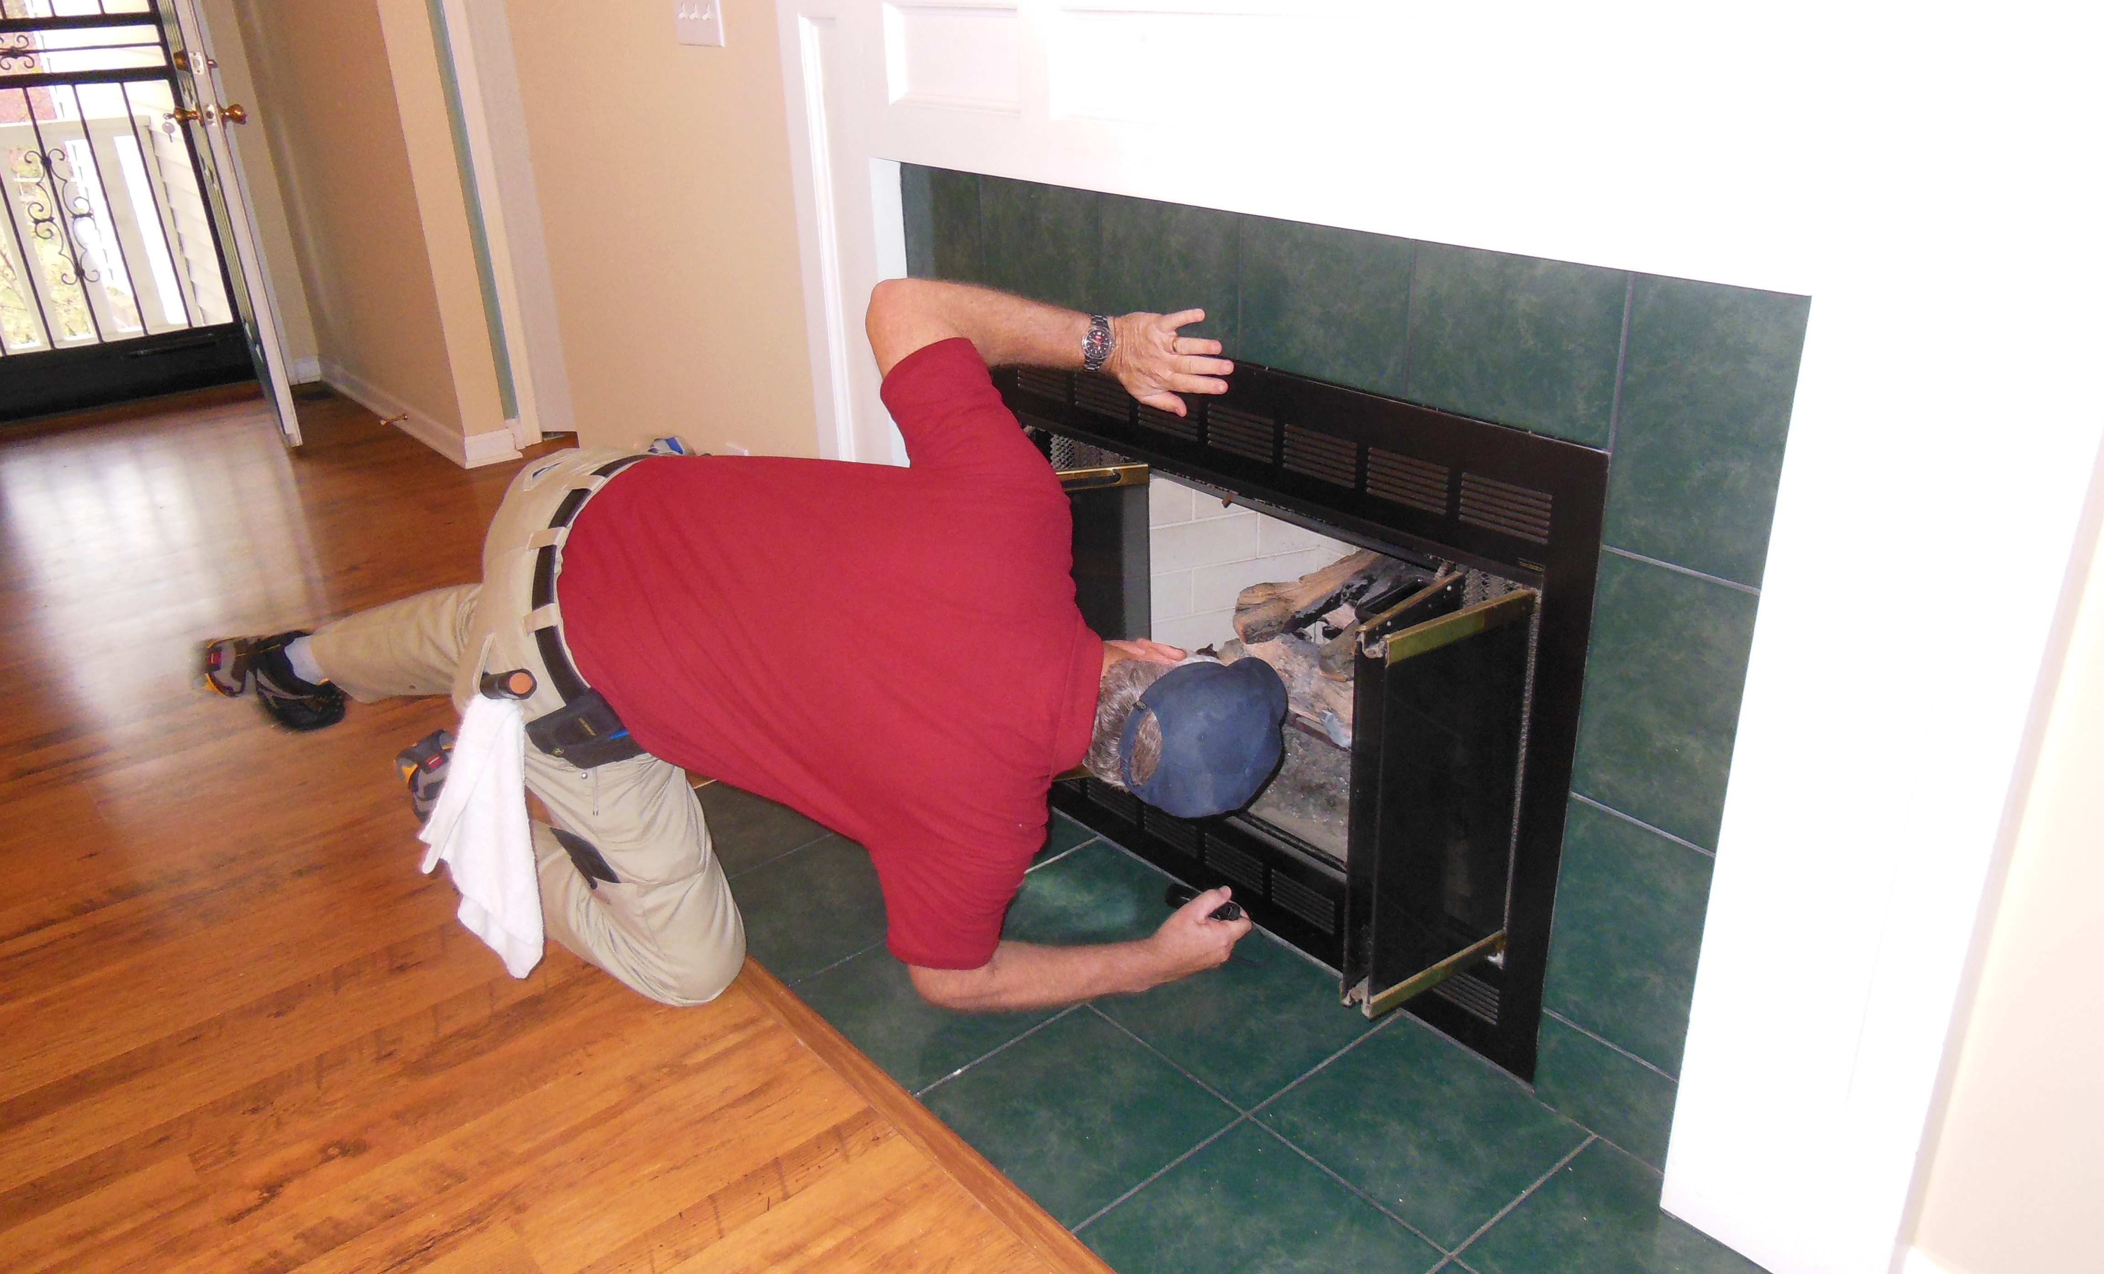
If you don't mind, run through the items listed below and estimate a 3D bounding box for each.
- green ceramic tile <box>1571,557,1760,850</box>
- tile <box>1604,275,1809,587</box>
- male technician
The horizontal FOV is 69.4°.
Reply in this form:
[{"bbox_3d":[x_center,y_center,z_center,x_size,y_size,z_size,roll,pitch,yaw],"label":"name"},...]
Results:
[{"bbox_3d":[0.643,0.066,1.602,0.010,0.296,0.175,-21,30,-34],"label":"green ceramic tile"},{"bbox_3d":[0.637,-0.203,1.462,0.010,0.298,0.198,-21,31,-35],"label":"tile"},{"bbox_3d":[-0.676,-0.013,2.162,2.000,0.950,0.660,7,27,19],"label":"male technician"}]

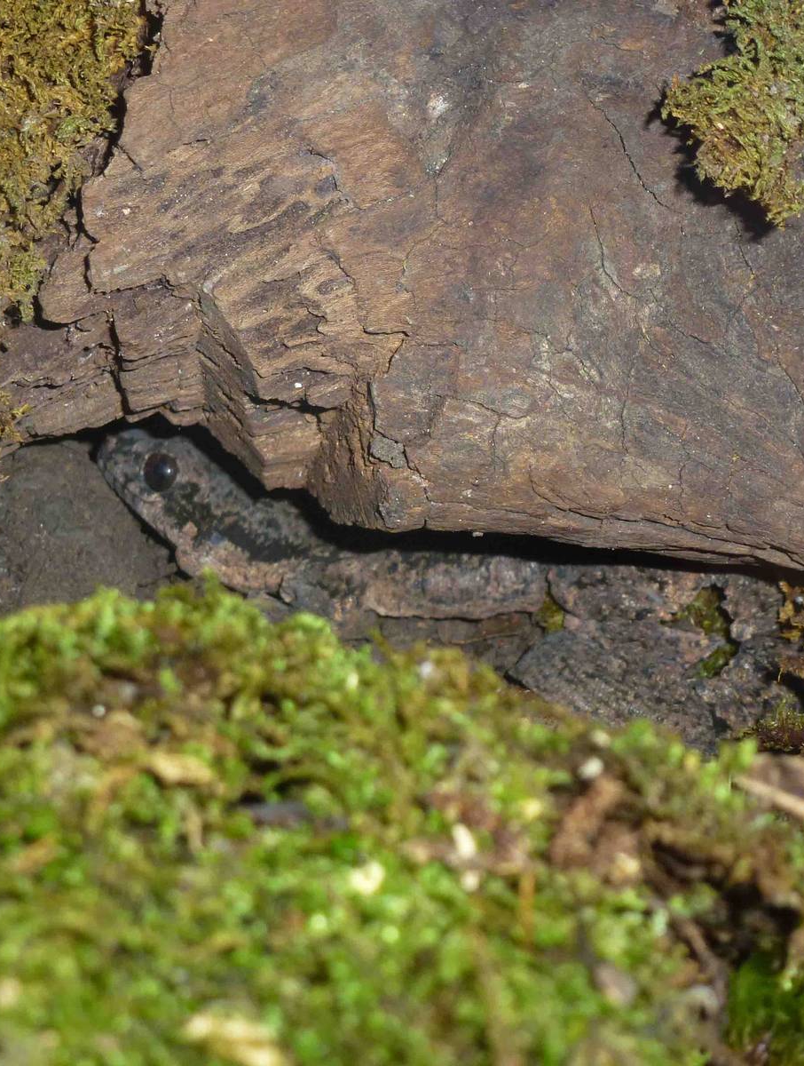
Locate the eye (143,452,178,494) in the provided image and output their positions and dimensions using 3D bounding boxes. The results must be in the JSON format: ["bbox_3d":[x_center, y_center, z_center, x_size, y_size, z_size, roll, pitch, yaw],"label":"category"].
[{"bbox_3d":[-0.026,-0.006,0.335,0.004,0.004,0.003,13,-5,16],"label":"eye"}]

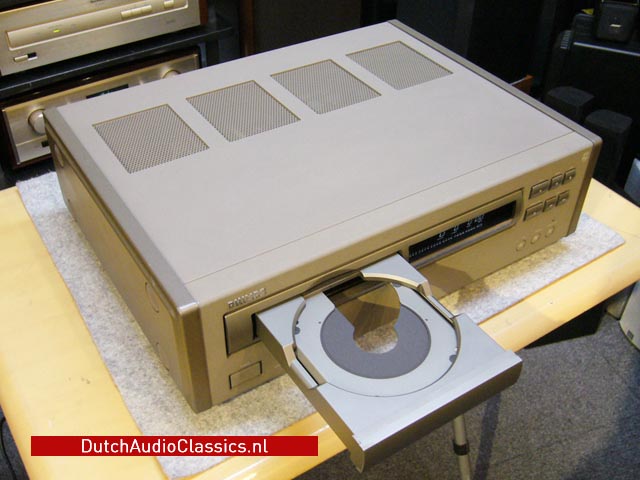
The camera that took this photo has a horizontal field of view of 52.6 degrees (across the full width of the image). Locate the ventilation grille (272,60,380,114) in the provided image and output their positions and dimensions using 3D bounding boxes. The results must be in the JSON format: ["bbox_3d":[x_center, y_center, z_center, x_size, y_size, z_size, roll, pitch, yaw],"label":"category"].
[{"bbox_3d":[0.005,-0.168,0.706,0.080,0.004,0.102,-22,46,-24],"label":"ventilation grille"}]

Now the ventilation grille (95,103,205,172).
[{"bbox_3d":[-0.164,-0.099,0.624,0.080,0.004,0.102,-22,46,-24],"label":"ventilation grille"}]

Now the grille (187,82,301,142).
[{"bbox_3d":[-0.080,-0.134,0.665,0.080,0.004,0.102,-22,46,-24],"label":"grille"}]

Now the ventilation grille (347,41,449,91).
[{"bbox_3d":[0.090,-0.202,0.747,0.080,0.004,0.102,-22,46,-24],"label":"ventilation grille"}]

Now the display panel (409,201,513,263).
[{"bbox_3d":[0.131,-0.009,0.589,0.123,0.022,0.005,-22,46,-24],"label":"display panel"}]

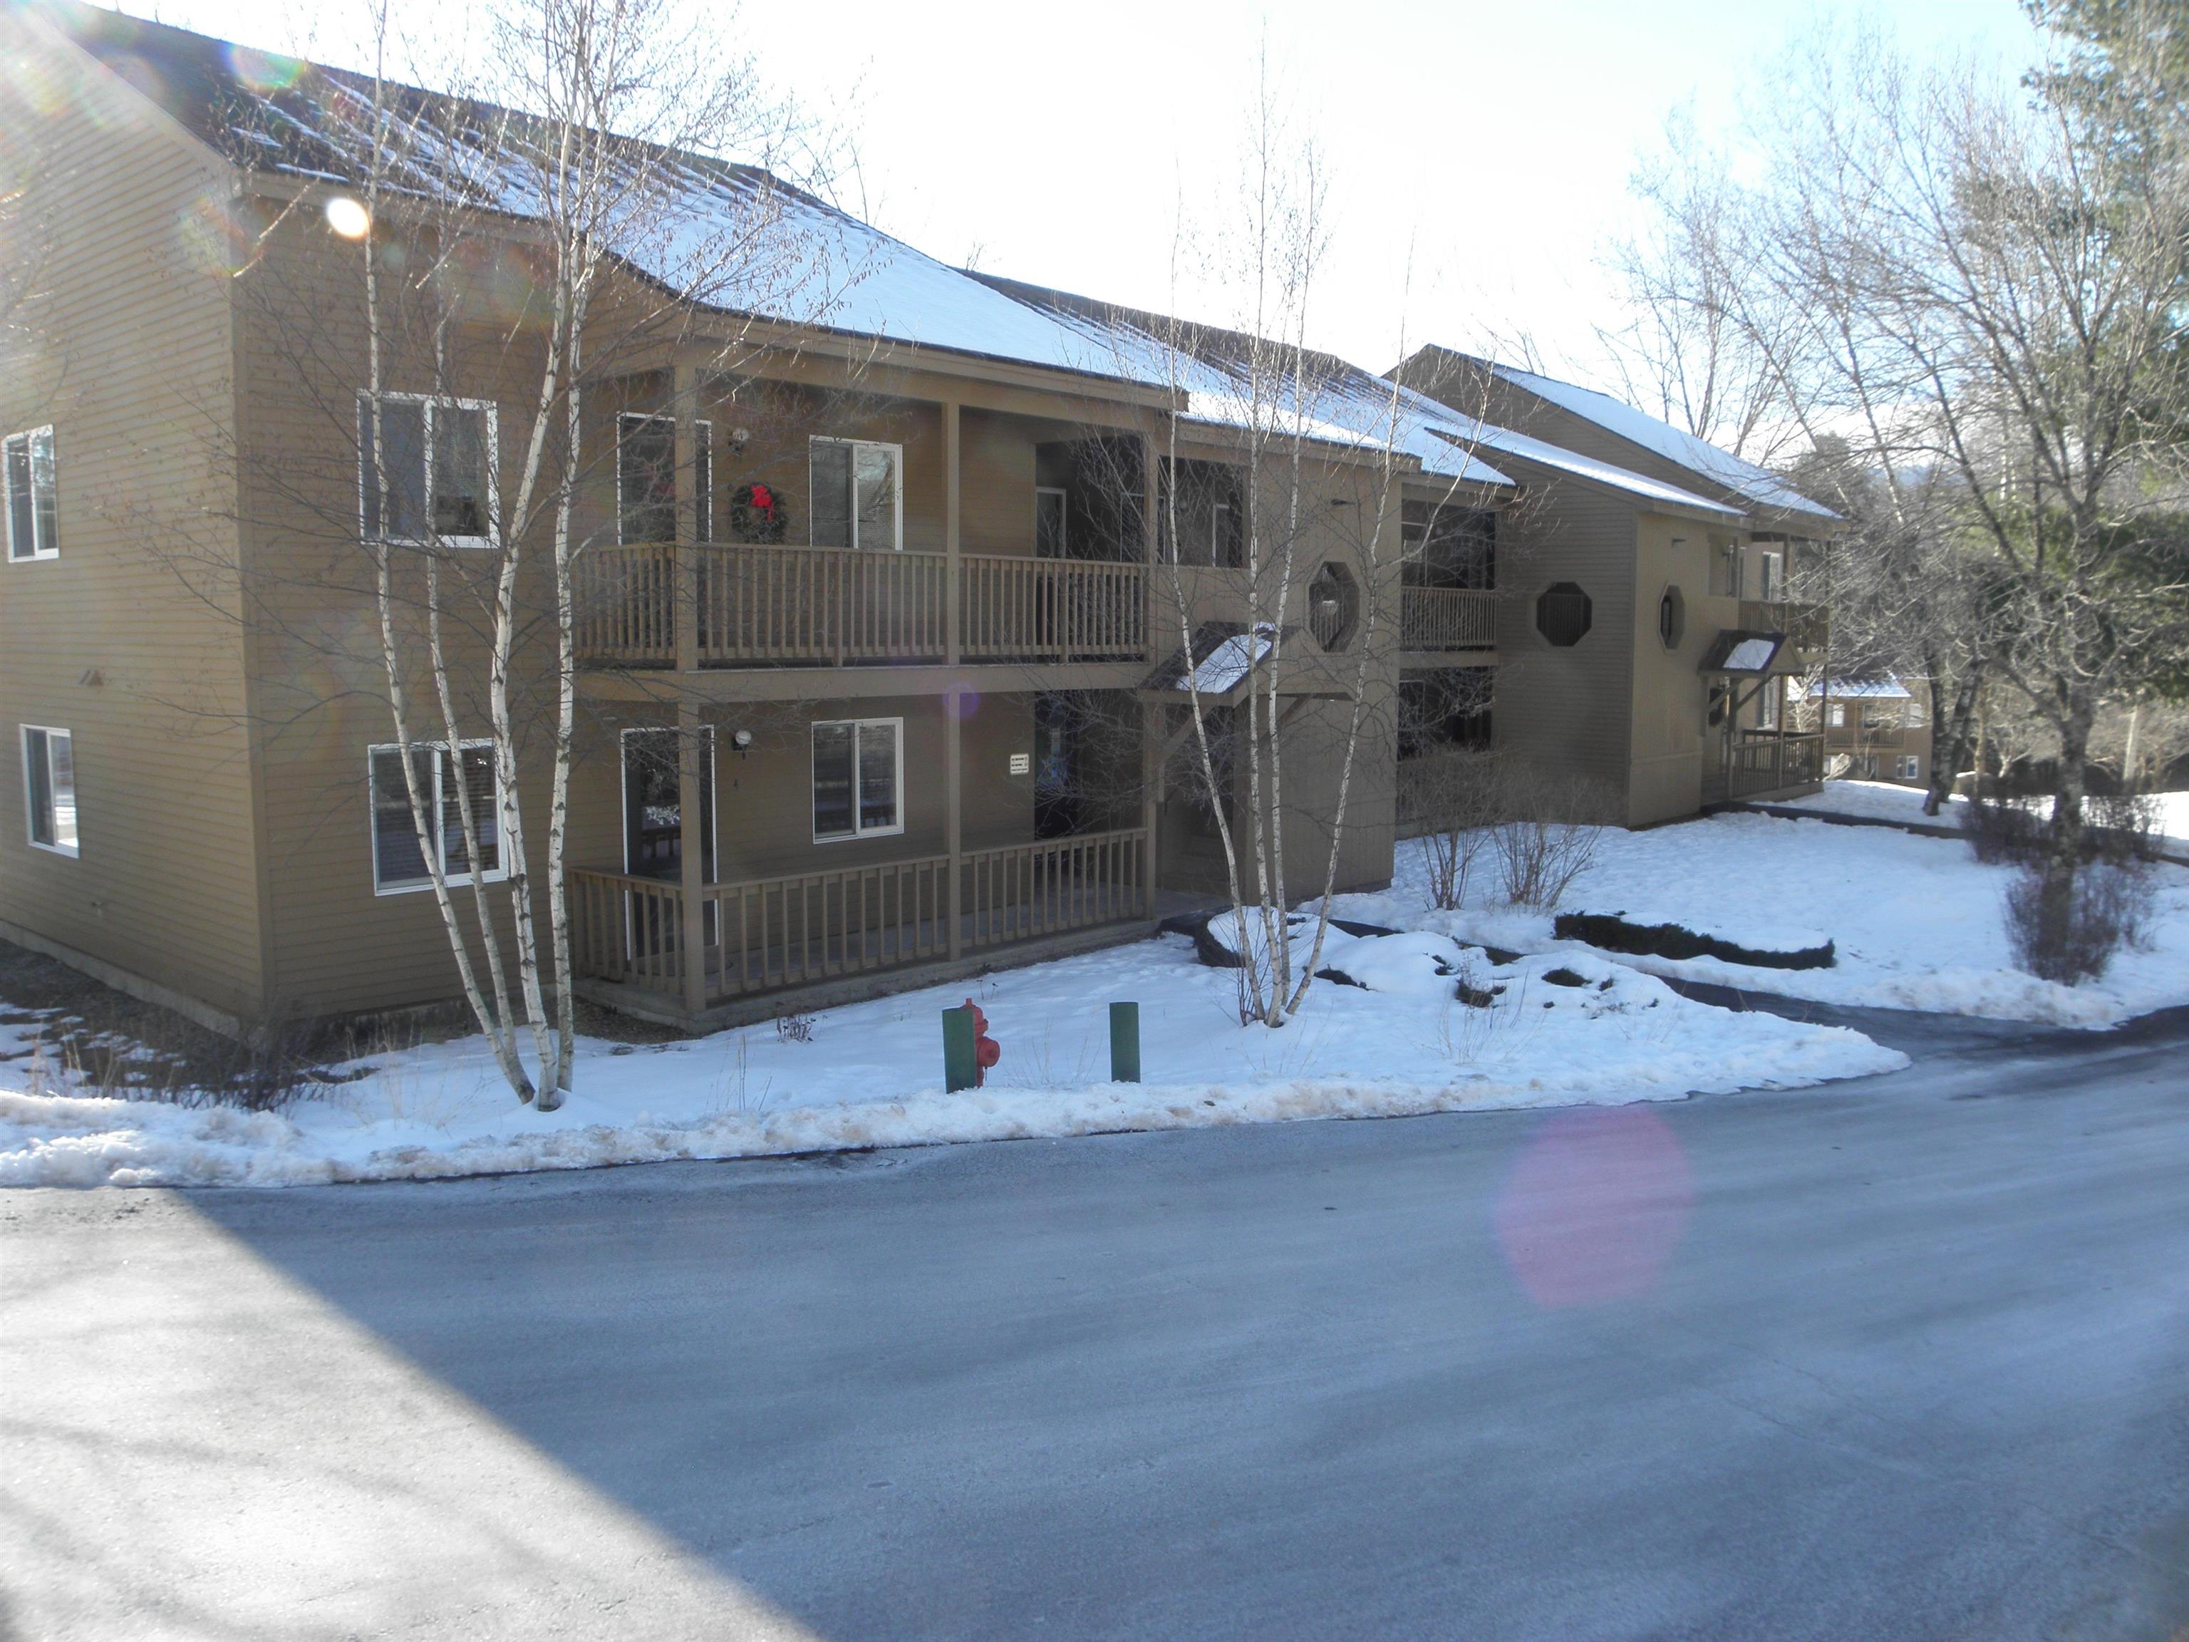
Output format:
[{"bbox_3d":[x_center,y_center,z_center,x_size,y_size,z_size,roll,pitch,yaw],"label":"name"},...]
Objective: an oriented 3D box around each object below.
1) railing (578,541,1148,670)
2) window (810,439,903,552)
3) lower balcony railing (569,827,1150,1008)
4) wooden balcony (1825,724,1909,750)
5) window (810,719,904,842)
[{"bbox_3d":[-1.934,-1.969,15.514,1.682,1.015,5.779,6,9,42],"label":"railing"},{"bbox_3d":[-2.324,-3.150,16.244,0.100,1.186,1.170,6,9,42],"label":"window"},{"bbox_3d":[-1.958,0.734,15.836,1.709,0.984,5.779,6,9,42],"label":"lower balcony railing"},{"bbox_3d":[39.955,-4.299,86.652,5.400,1.250,1.600,-1,7,-7],"label":"wooden balcony"},{"bbox_3d":[-2.351,-0.413,16.548,0.100,1.194,1.176,6,9,42],"label":"window"}]

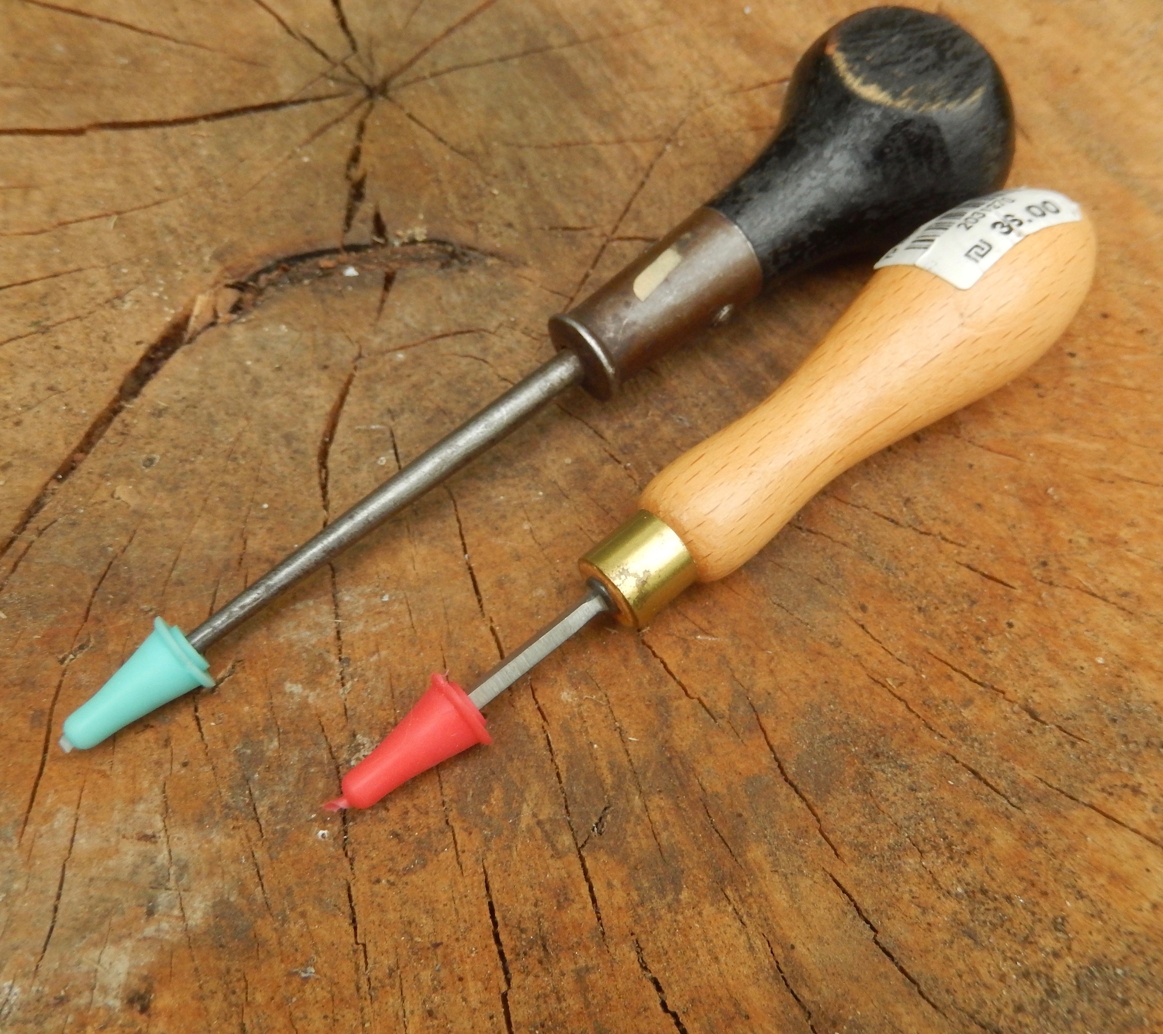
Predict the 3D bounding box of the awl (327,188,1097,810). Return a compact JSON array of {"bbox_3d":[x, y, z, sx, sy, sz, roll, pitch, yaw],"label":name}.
[{"bbox_3d":[0.028,-0.006,0.190,0.170,0.031,0.031,-38,66,-15],"label":"awl"}]

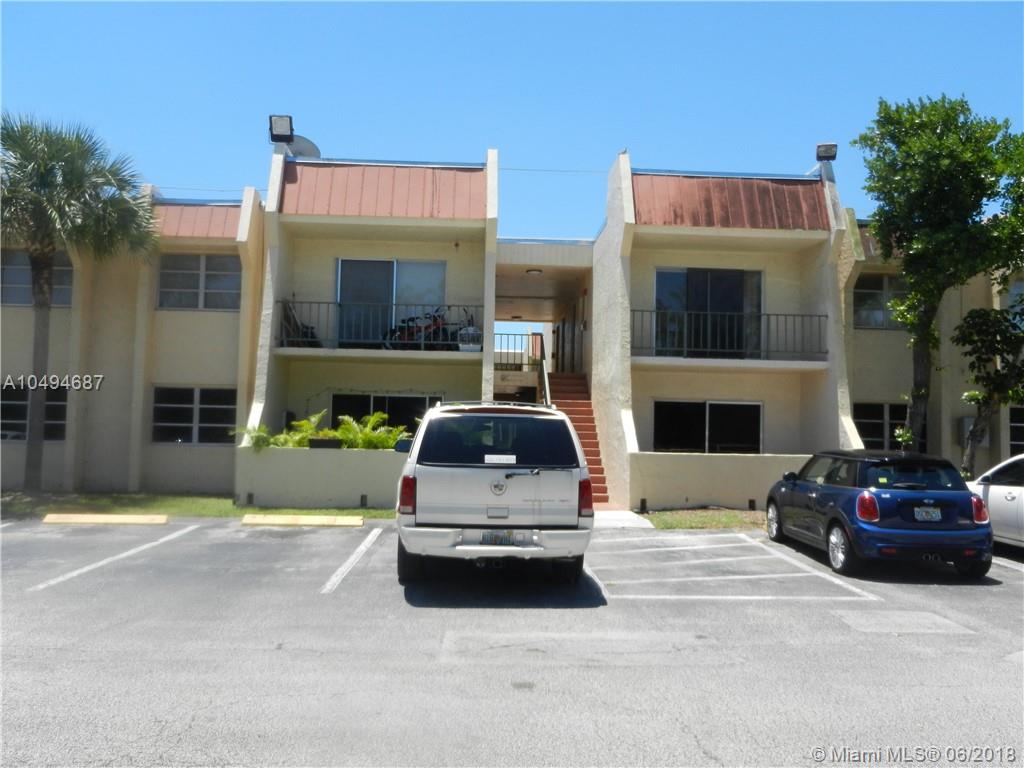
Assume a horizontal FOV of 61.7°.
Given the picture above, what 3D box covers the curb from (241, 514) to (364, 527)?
[{"bbox_3d":[-3.279,2.154,13.439,1.850,0.130,0.160,1,-3,-2],"label":"curb"}]

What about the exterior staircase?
[{"bbox_3d":[1.416,1.086,19.553,1.030,2.950,3.950,1,-3,-2],"label":"exterior staircase"}]

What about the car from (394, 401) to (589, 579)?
[{"bbox_3d":[-0.304,1.225,10.896,2.020,1.930,5.060,1,-3,-4],"label":"car"}]

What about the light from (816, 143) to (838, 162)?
[{"bbox_3d":[6.608,-4.848,17.967,0.440,0.340,0.280,1,-3,-2],"label":"light"}]

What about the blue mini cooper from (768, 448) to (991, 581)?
[{"bbox_3d":[4.677,1.608,11.480,1.730,1.414,3.840,1,-3,0],"label":"blue mini cooper"}]

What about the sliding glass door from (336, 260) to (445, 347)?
[{"bbox_3d":[-2.618,-1.666,18.744,2.430,2.070,0.120,1,-3,-2],"label":"sliding glass door"}]

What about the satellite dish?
[{"bbox_3d":[-4.776,-5.206,19.180,0.850,0.750,0.450,0,-3,30],"label":"satellite dish"}]

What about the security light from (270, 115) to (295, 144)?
[{"bbox_3d":[-4.696,-5.185,17.479,0.490,0.470,0.280,1,-3,0],"label":"security light"}]

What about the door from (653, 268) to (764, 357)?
[{"bbox_3d":[4.368,-1.499,19.048,2.430,2.070,0.120,1,-3,-2],"label":"door"}]

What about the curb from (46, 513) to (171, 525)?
[{"bbox_3d":[-6.232,2.081,13.230,1.830,0.130,0.160,1,-3,-2],"label":"curb"}]

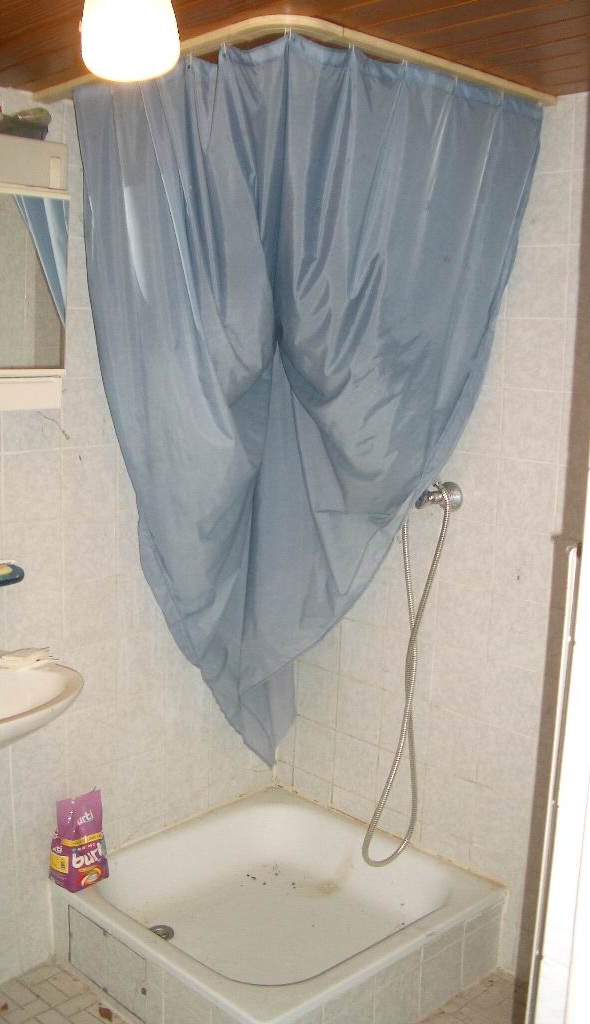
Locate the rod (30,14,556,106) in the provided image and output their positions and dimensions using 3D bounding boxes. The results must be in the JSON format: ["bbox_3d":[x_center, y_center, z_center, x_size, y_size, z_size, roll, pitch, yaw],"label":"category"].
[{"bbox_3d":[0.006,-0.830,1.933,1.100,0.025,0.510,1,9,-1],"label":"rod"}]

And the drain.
[{"bbox_3d":[-0.317,1.007,2.477,0.066,0.014,0.066,2,9,0],"label":"drain"}]

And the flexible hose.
[{"bbox_3d":[0.266,0.426,2.557,0.230,1.020,0.095,11,13,43],"label":"flexible hose"}]

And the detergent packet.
[{"bbox_3d":[-0.512,0.766,2.453,0.095,0.213,0.105,11,13,43],"label":"detergent packet"}]

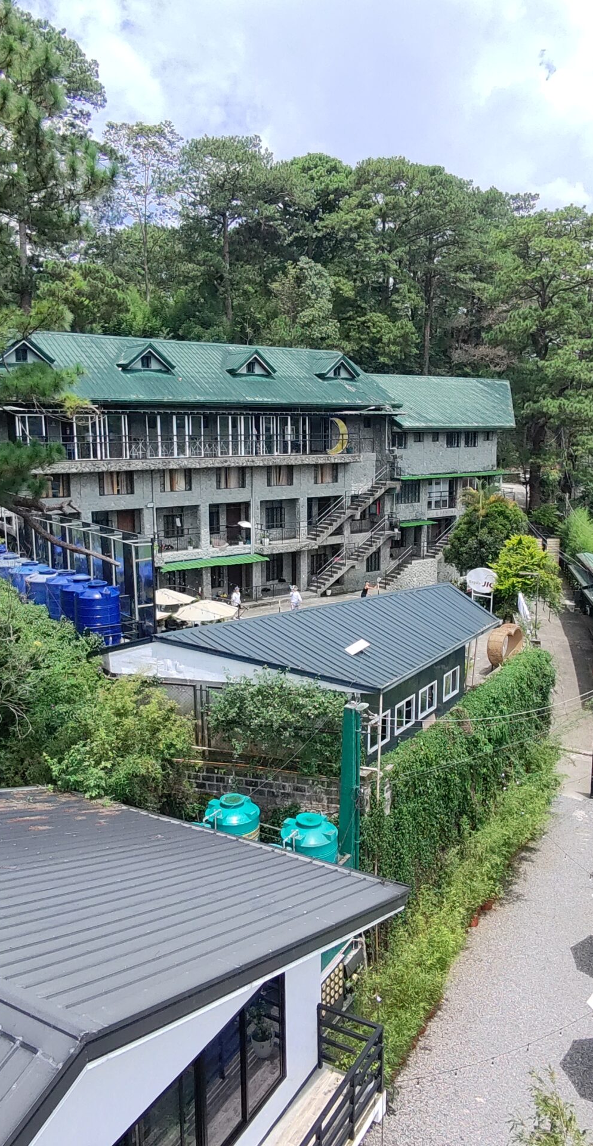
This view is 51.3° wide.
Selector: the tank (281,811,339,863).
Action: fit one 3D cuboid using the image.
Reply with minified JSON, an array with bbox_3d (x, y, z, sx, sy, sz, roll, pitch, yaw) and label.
[{"bbox_3d":[0.303,5.913,13.235,1.200,1.550,1.200,-1,10,0],"label":"tank"}]

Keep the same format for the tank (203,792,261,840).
[{"bbox_3d":[-1.394,5.702,13.735,1.220,1.550,1.220,-1,10,0],"label":"tank"}]

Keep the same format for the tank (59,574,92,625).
[{"bbox_3d":[-7.912,1.144,22.982,1.500,2.100,1.500,-1,10,0],"label":"tank"}]

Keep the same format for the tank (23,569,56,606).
[{"bbox_3d":[-9.200,0.875,22.813,1.450,2.000,1.450,0,13,0],"label":"tank"}]

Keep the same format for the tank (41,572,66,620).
[{"bbox_3d":[-8.978,0.964,24.182,1.500,2.100,1.500,-1,10,0],"label":"tank"}]

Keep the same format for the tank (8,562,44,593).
[{"bbox_3d":[-10.200,0.657,23.738,1.450,2.000,1.450,0,13,0],"label":"tank"}]

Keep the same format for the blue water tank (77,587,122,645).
[{"bbox_3d":[-6.300,1.222,19.607,1.450,2.000,1.450,0,13,0],"label":"blue water tank"}]

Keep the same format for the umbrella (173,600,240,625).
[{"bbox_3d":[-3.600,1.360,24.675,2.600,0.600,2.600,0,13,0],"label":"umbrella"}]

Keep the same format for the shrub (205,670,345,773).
[{"bbox_3d":[-0.579,3.833,16.200,3.500,2.400,1.500,1,10,12],"label":"shrub"}]

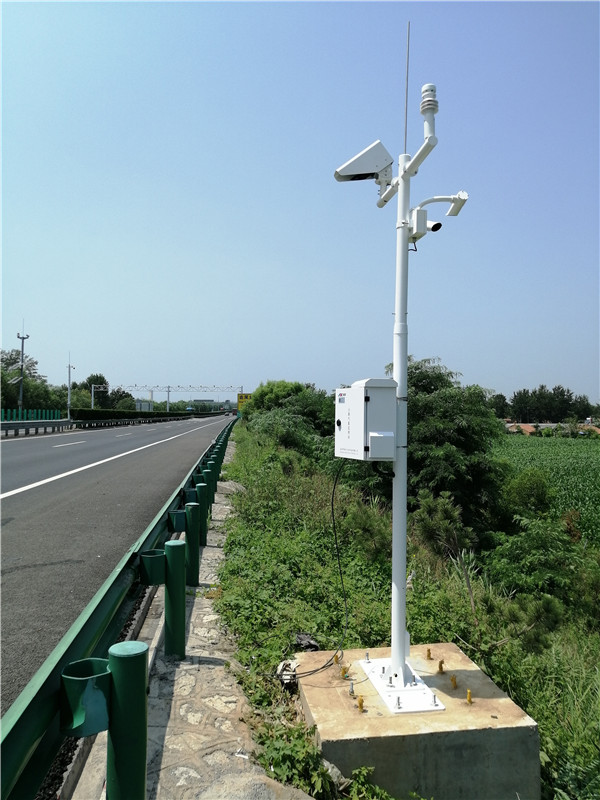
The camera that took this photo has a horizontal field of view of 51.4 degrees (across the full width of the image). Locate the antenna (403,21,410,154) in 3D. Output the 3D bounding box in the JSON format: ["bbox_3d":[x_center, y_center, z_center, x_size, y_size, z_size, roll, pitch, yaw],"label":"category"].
[{"bbox_3d":[0.730,-2.113,4.224,0.013,0.913,0.013,2,-1,0],"label":"antenna"}]

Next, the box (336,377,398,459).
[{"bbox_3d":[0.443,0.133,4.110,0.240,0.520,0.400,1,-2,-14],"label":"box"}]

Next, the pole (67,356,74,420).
[{"bbox_3d":[-18.757,-0.613,51.000,0.200,5.700,0.200,1,-2,0],"label":"pole"}]

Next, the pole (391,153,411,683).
[{"bbox_3d":[0.683,0.104,4.166,0.092,3.524,0.092,1,-2,0],"label":"pole"}]

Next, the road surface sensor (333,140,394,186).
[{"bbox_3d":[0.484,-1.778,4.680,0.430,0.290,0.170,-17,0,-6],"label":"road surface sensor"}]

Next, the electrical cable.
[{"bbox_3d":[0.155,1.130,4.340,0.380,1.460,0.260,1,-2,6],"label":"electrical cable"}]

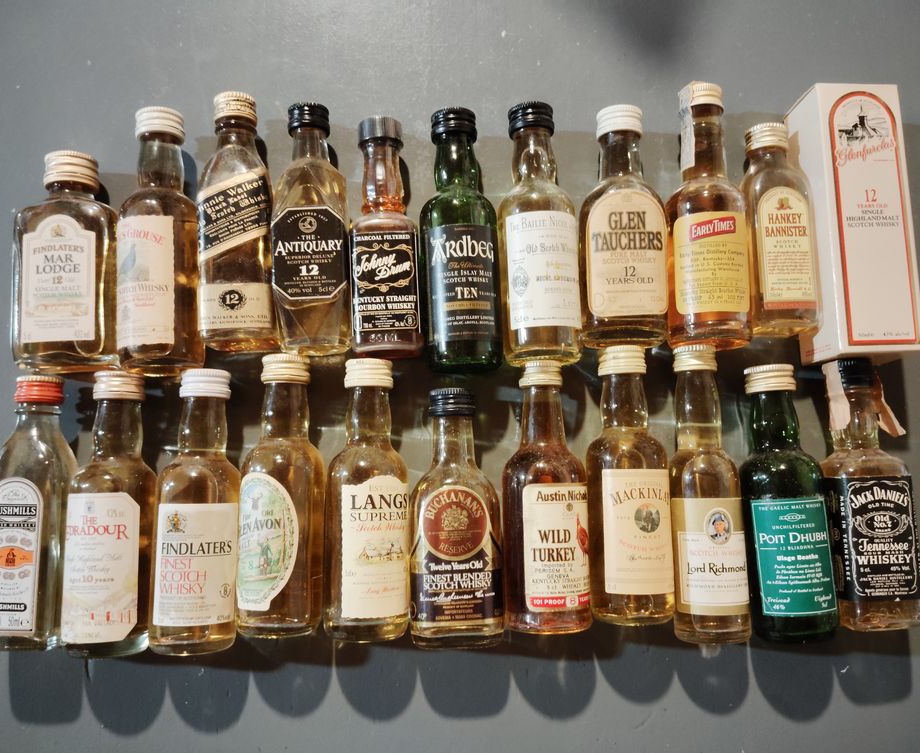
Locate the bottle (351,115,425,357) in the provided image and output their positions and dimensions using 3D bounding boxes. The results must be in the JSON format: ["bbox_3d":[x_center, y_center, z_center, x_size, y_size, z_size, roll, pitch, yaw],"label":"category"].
[{"bbox_3d":[-0.033,-0.062,0.362,0.031,0.031,0.105,-2,81,-2],"label":"bottle"}]

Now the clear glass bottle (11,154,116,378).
[{"bbox_3d":[-0.172,-0.050,0.358,0.044,0.027,0.097,-4,81,-2],"label":"clear glass bottle"}]

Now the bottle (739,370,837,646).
[{"bbox_3d":[0.139,0.052,0.348,0.033,0.033,0.114,-5,82,14],"label":"bottle"}]

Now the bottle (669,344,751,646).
[{"bbox_3d":[0.106,0.049,0.348,0.032,0.032,0.123,-2,81,5],"label":"bottle"}]

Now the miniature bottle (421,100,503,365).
[{"bbox_3d":[0.000,-0.061,0.362,0.034,0.034,0.117,-2,81,-5],"label":"miniature bottle"}]

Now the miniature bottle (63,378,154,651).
[{"bbox_3d":[-0.147,0.056,0.343,0.034,0.034,0.115,0,82,-1],"label":"miniature bottle"}]

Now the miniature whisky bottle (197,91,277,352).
[{"bbox_3d":[-0.099,-0.070,0.363,0.031,0.031,0.114,-3,82,-1],"label":"miniature whisky bottle"}]

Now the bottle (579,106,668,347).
[{"bbox_3d":[0.073,-0.068,0.366,0.037,0.029,0.107,0,82,-1],"label":"bottle"}]

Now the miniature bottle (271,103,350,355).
[{"bbox_3d":[-0.067,-0.067,0.364,0.033,0.029,0.111,-2,82,-1],"label":"miniature bottle"}]

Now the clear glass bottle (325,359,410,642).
[{"bbox_3d":[-0.038,0.051,0.343,0.034,0.034,0.115,5,80,-30],"label":"clear glass bottle"}]

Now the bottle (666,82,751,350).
[{"bbox_3d":[0.112,-0.073,0.366,0.033,0.032,0.119,1,82,-1],"label":"bottle"}]

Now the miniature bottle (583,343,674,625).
[{"bbox_3d":[0.072,0.045,0.347,0.034,0.034,0.115,1,81,-9],"label":"miniature bottle"}]

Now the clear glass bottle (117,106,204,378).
[{"bbox_3d":[-0.132,-0.060,0.357,0.034,0.034,0.117,-6,81,15],"label":"clear glass bottle"}]

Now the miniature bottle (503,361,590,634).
[{"bbox_3d":[0.036,0.050,0.344,0.035,0.035,0.111,3,80,-26],"label":"miniature bottle"}]

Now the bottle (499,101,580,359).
[{"bbox_3d":[0.035,-0.064,0.363,0.034,0.034,0.116,0,82,-16],"label":"bottle"}]

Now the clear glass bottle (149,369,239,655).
[{"bbox_3d":[-0.111,0.056,0.345,0.033,0.033,0.116,3,82,-15],"label":"clear glass bottle"}]

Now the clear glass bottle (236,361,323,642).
[{"bbox_3d":[-0.074,0.049,0.342,0.034,0.034,0.115,-4,80,19],"label":"clear glass bottle"}]

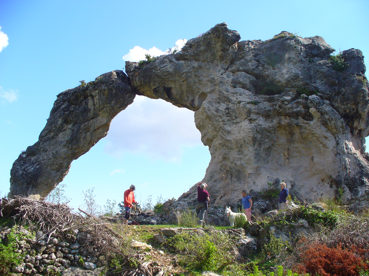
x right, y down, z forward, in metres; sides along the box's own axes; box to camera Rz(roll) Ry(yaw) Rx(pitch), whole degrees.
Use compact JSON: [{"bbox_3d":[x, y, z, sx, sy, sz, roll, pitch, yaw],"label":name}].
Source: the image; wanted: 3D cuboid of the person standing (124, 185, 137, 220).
[{"bbox_3d":[-2.261,2.797,16.500,0.500,1.660,0.500,-5,-12,23],"label":"person standing"}]

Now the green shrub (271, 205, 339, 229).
[{"bbox_3d":[4.852,3.148,15.800,2.600,0.950,1.400,0,-11,0],"label":"green shrub"}]

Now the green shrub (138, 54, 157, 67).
[{"bbox_3d":[-2.000,-4.190,21.300,0.950,0.650,0.700,0,-11,0],"label":"green shrub"}]

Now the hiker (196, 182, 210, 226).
[{"bbox_3d":[0.749,2.662,15.700,0.480,1.730,0.520,8,-14,-36],"label":"hiker"}]

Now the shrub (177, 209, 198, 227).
[{"bbox_3d":[0.119,3.148,15.600,0.860,0.740,0.700,0,-11,0],"label":"shrub"}]

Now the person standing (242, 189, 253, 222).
[{"bbox_3d":[2.878,3.175,18.000,0.380,1.600,0.500,8,-14,-36],"label":"person standing"}]

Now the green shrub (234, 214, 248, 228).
[{"bbox_3d":[2.242,3.265,15.500,0.550,0.570,0.500,0,-11,0],"label":"green shrub"}]

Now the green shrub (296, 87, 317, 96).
[{"bbox_3d":[6.441,-2.455,20.800,1.050,0.550,0.700,0,-11,0],"label":"green shrub"}]

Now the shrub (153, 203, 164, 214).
[{"bbox_3d":[-1.208,3.288,18.300,0.570,0.580,0.500,0,-11,0],"label":"shrub"}]

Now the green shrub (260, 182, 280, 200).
[{"bbox_3d":[4.259,2.634,19.400,1.050,0.880,0.850,0,-11,0],"label":"green shrub"}]

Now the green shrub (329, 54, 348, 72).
[{"bbox_3d":[8.716,-4.217,22.300,1.100,1.000,0.900,0,-11,0],"label":"green shrub"}]

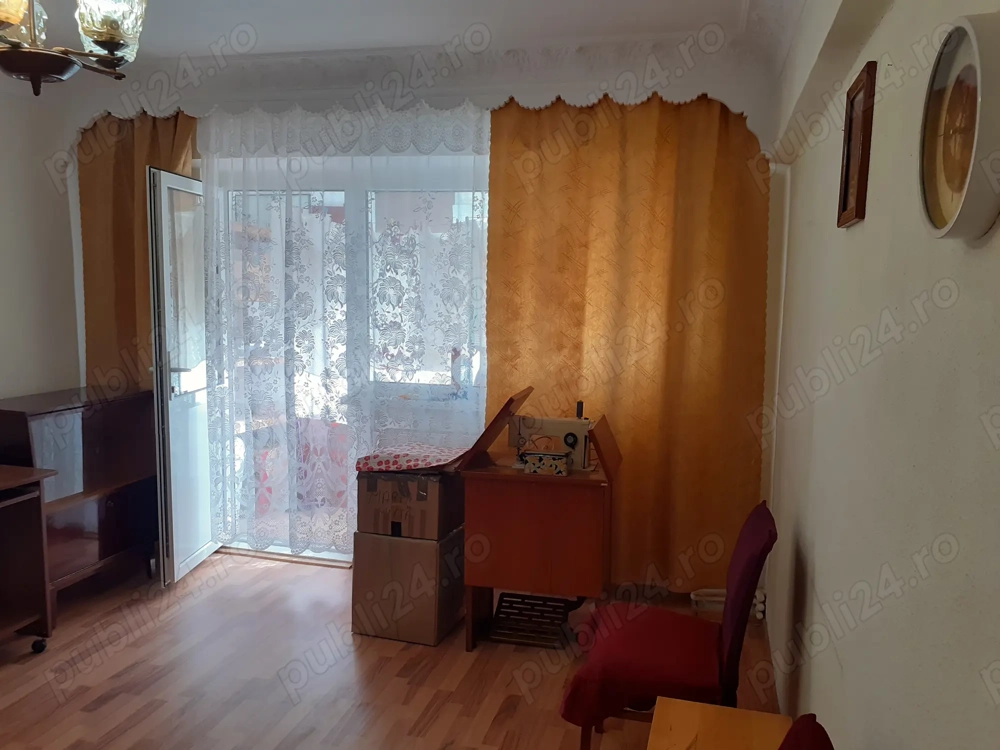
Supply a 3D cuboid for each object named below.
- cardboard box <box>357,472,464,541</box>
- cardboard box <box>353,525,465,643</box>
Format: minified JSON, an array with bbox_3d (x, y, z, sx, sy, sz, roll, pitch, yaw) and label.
[{"bbox_3d":[-0.369,0.523,3.429,0.363,0.259,0.400,3,7,15],"label":"cardboard box"},{"bbox_3d":[-0.389,0.879,3.481,0.391,0.454,0.408,3,7,15],"label":"cardboard box"}]

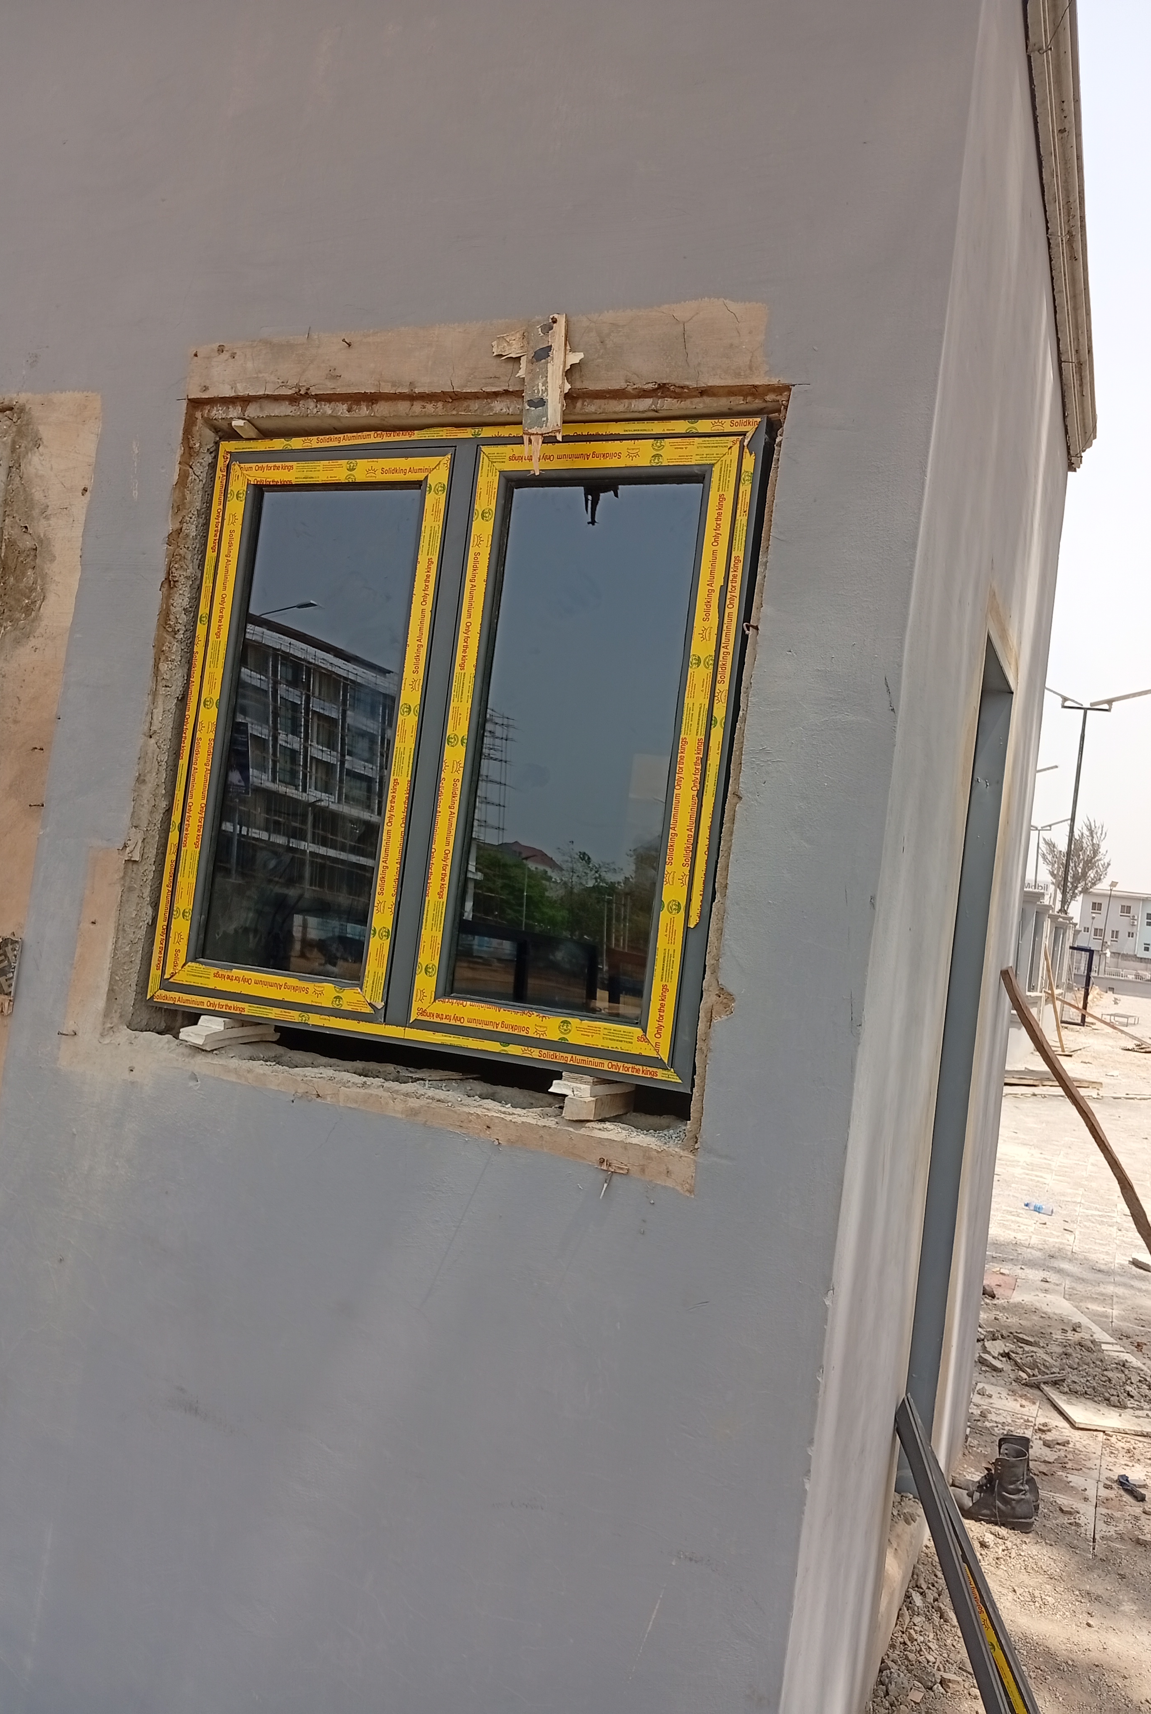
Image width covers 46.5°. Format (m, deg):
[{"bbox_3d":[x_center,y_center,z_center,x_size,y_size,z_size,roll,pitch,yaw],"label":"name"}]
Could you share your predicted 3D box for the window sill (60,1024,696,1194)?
[{"bbox_3d":[-0.386,0.446,2.568,1.374,0.110,0.200,5,-2,24],"label":"window sill"}]

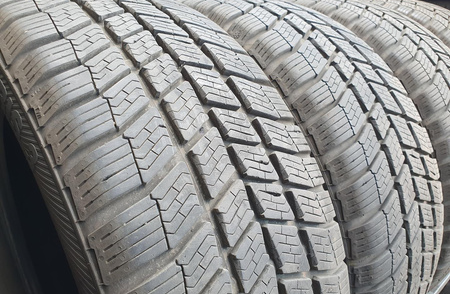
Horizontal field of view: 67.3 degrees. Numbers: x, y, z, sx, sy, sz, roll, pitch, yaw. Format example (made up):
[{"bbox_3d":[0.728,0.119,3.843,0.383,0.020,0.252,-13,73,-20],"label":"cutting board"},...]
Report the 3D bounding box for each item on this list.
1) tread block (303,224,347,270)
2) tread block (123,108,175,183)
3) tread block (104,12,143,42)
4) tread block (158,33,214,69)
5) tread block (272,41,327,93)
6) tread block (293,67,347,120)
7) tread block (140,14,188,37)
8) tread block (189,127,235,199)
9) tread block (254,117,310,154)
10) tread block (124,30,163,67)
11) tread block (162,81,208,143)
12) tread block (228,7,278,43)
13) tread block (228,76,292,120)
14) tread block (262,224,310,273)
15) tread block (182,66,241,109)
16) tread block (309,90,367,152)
[{"bbox_3d":[0.081,0.078,0.267,0.011,0.036,0.065,-13,-10,39],"label":"tread block"},{"bbox_3d":[-0.045,-0.001,0.204,0.028,0.043,0.009,-20,-15,-33],"label":"tread block"},{"bbox_3d":[-0.078,-0.093,0.264,0.024,0.007,0.038,30,42,13],"label":"tread block"},{"bbox_3d":[-0.031,-0.073,0.265,0.028,0.009,0.041,-18,61,-40],"label":"tread block"},{"bbox_3d":[0.080,-0.084,0.354,0.040,0.014,0.077,44,58,13],"label":"tread block"},{"bbox_3d":[0.099,-0.055,0.344,0.029,0.014,0.077,47,60,8],"label":"tread block"},{"bbox_3d":[-0.051,-0.096,0.278,0.028,0.009,0.033,-18,55,-40],"label":"tread block"},{"bbox_3d":[-0.008,0.010,0.220,0.026,0.043,0.009,-19,-12,-37],"label":"tread block"},{"bbox_3d":[0.050,-0.007,0.273,0.063,0.028,0.011,6,-31,-44],"label":"tread block"},{"bbox_3d":[-0.060,-0.071,0.248,0.027,0.009,0.034,-20,61,-37],"label":"tread block"},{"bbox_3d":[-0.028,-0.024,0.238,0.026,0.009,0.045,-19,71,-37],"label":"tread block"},{"bbox_3d":[0.033,-0.136,0.375,0.038,0.014,0.072,28,55,21],"label":"tread block"},{"bbox_3d":[0.034,-0.037,0.281,0.065,0.011,0.036,8,52,-42],"label":"tread block"},{"bbox_3d":[0.041,0.070,0.233,0.030,0.044,0.009,-18,1,-40],"label":"tread block"},{"bbox_3d":[-0.010,-0.043,0.252,0.025,0.007,0.043,-17,67,-40],"label":"tread block"},{"bbox_3d":[0.110,-0.023,0.325,0.075,0.035,0.015,-40,-4,-22],"label":"tread block"}]

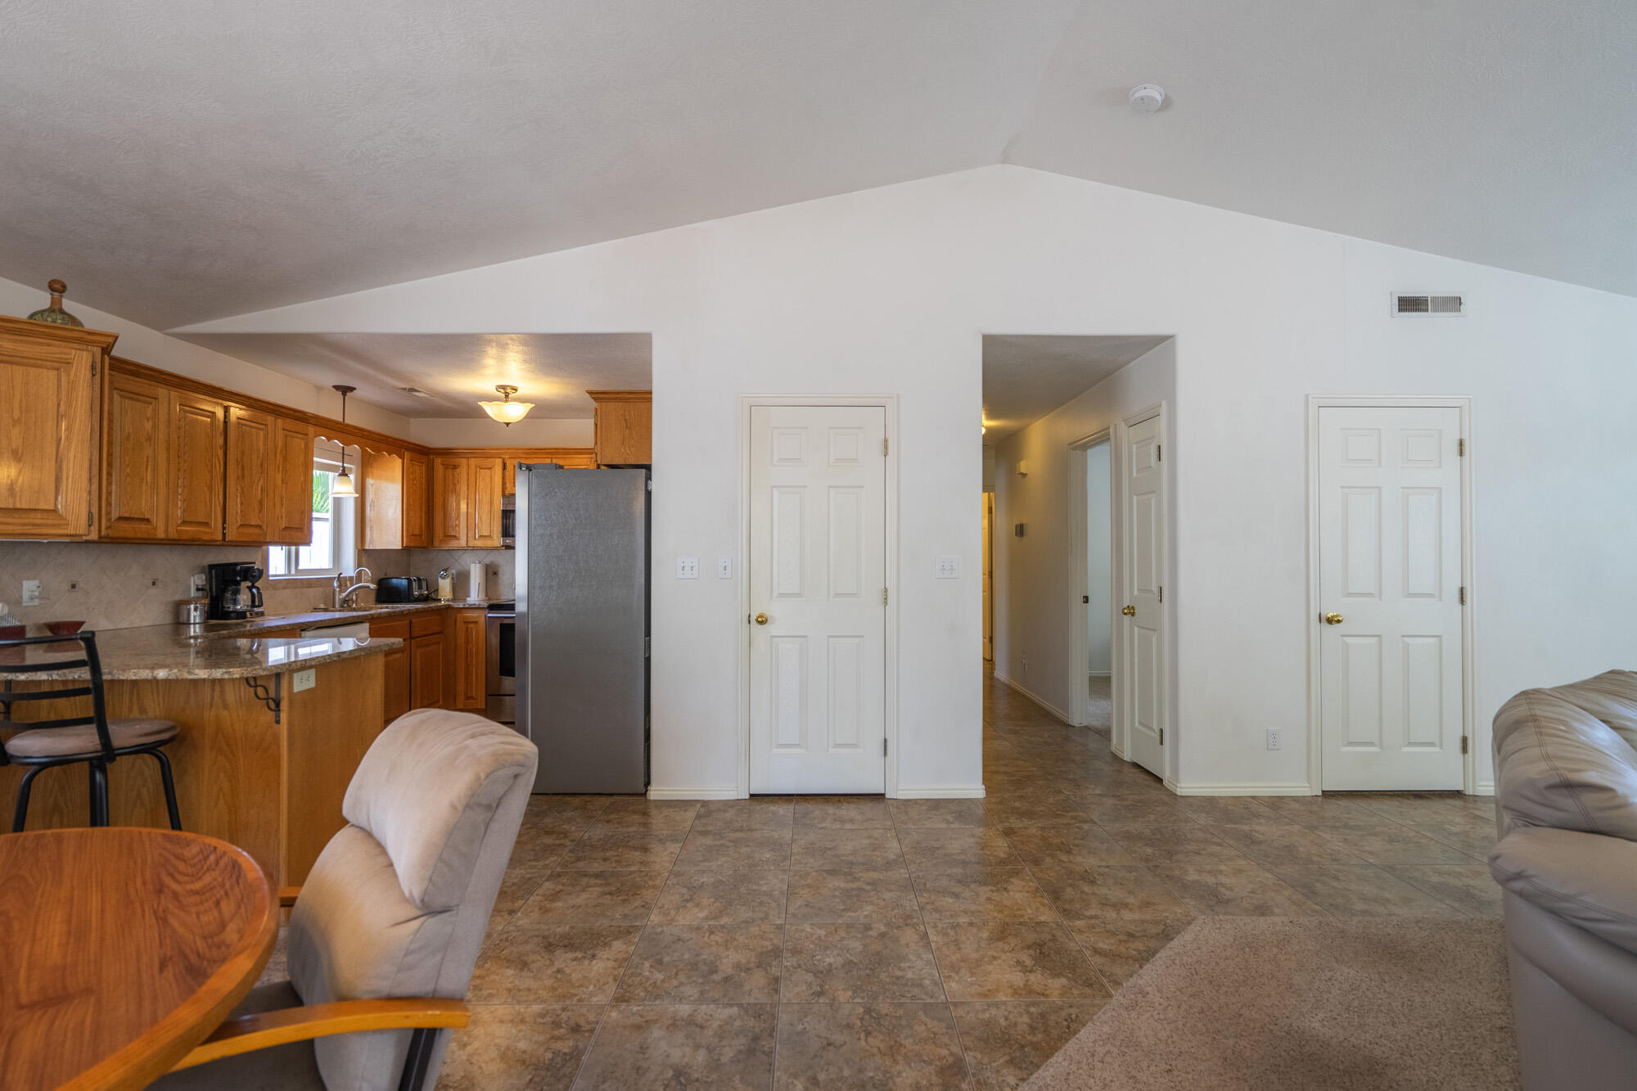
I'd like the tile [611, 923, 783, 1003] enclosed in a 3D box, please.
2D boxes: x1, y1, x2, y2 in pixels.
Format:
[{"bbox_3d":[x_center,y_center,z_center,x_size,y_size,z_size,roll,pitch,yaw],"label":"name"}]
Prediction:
[{"bbox_3d":[-0.344,1.291,2.393,0.471,0.010,0.464,0,-1,0],"label":"tile"}]

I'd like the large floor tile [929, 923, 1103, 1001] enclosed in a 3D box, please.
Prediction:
[{"bbox_3d":[0.610,1.309,2.447,0.474,0.012,0.474,0,-1,0],"label":"large floor tile"}]

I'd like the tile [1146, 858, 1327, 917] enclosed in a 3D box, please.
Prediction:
[{"bbox_3d":[1.548,1.297,2.872,0.471,0.010,0.464,0,-1,0],"label":"tile"}]

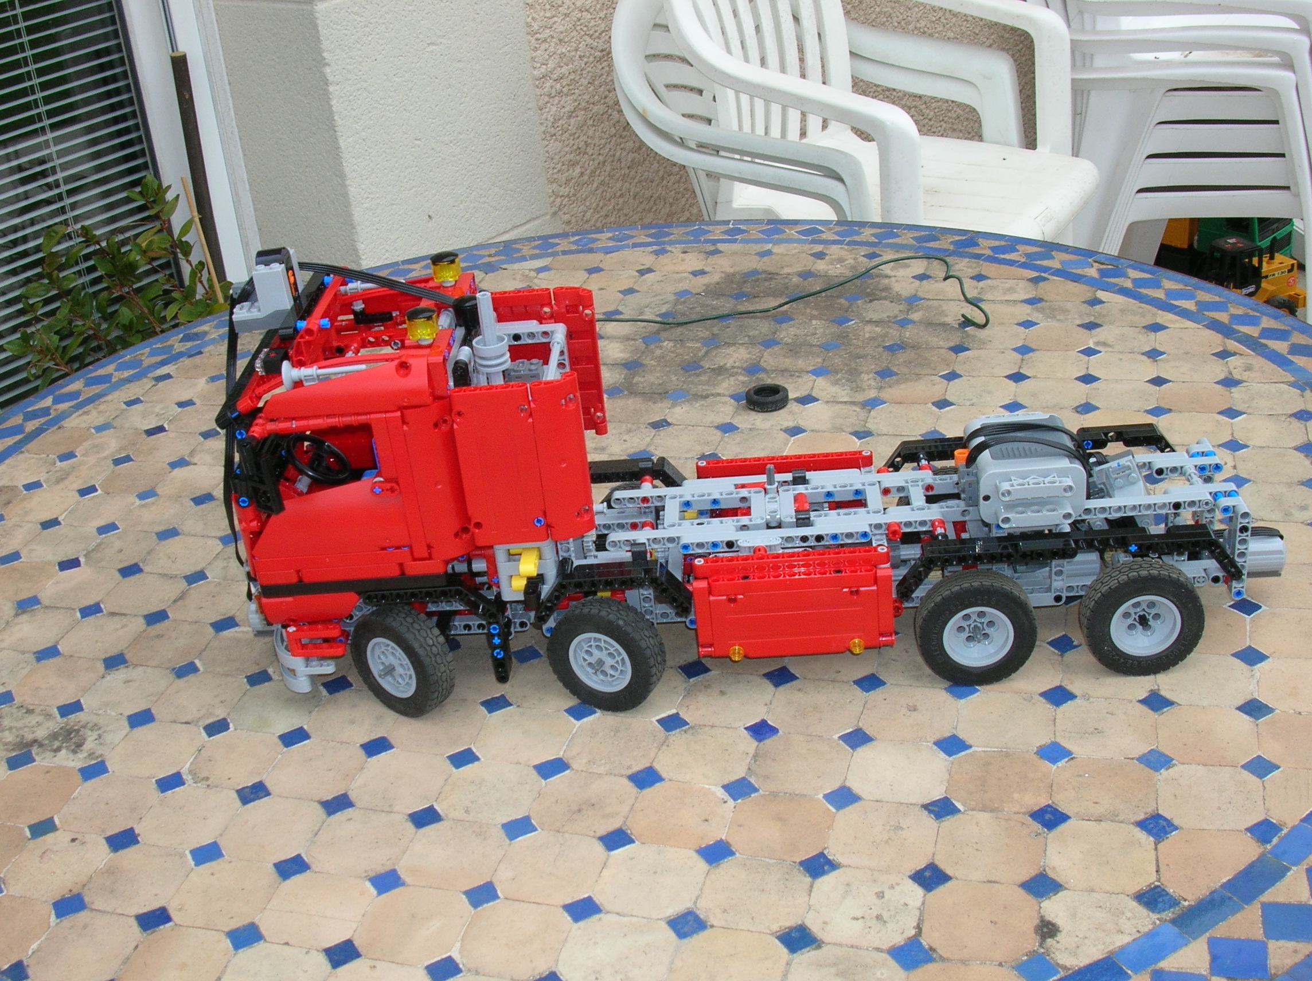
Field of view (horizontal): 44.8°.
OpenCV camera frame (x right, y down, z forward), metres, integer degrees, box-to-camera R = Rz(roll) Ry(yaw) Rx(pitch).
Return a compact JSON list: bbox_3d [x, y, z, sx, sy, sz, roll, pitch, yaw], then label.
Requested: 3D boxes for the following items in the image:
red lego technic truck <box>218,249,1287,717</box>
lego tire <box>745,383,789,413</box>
[{"bbox_3d":[0.050,-0.033,0.861,0.574,0.250,0.164,-4,28,5],"label":"red lego technic truck"},{"bbox_3d":[0.083,-0.069,1.176,0.031,0.011,0.031,-5,28,3],"label":"lego tire"}]

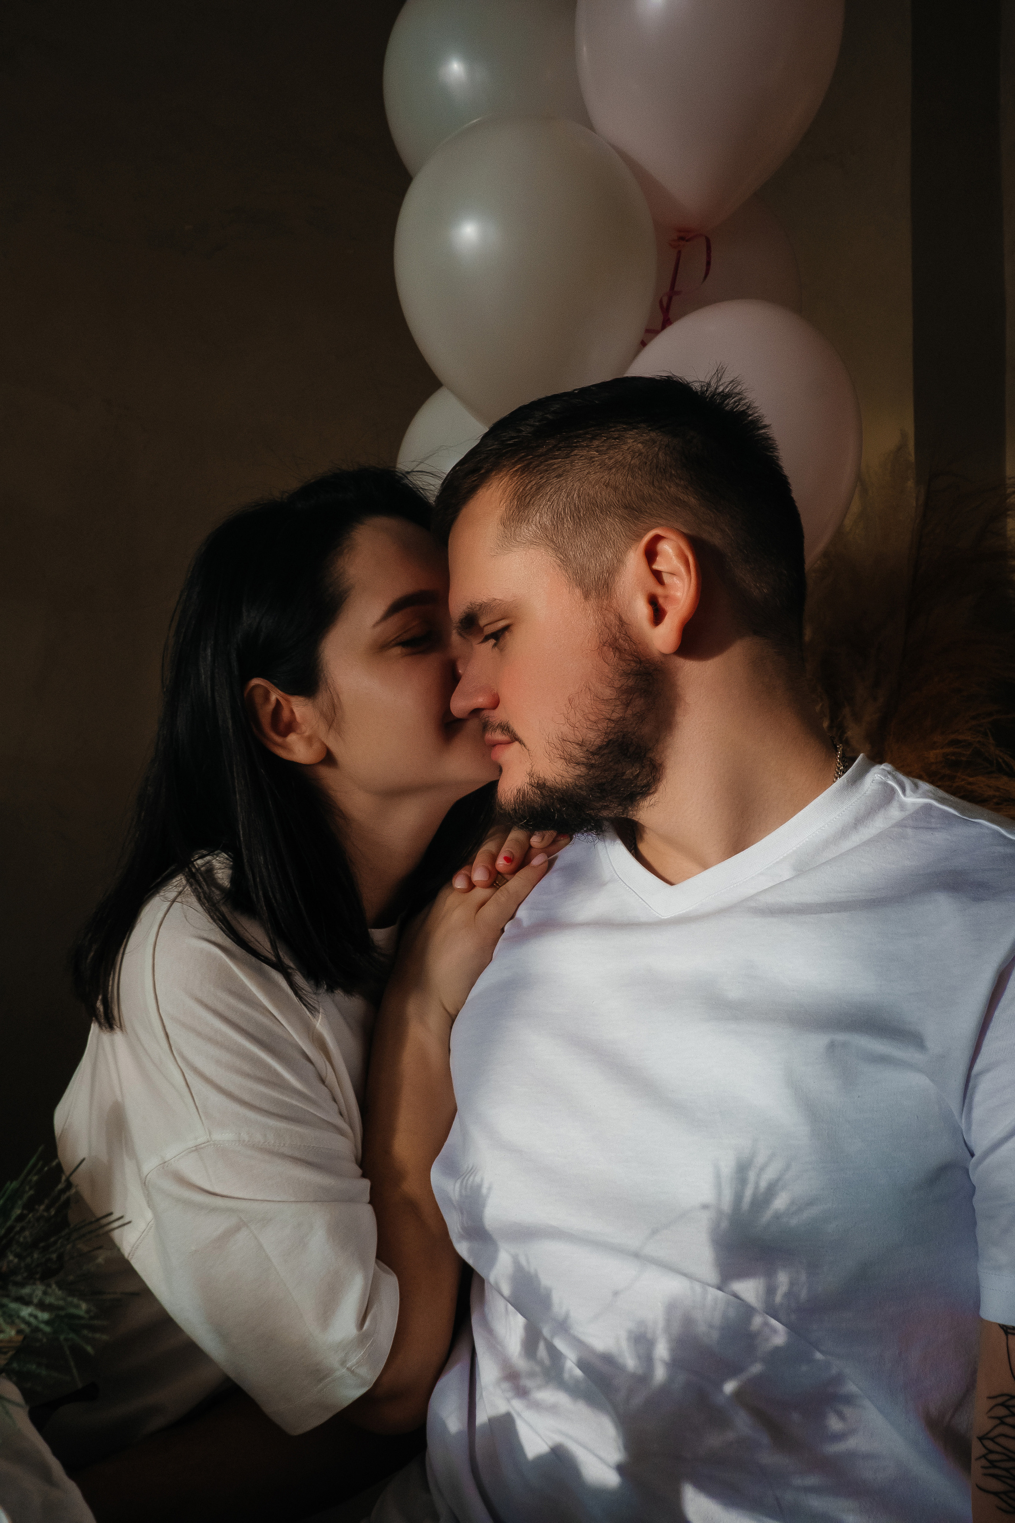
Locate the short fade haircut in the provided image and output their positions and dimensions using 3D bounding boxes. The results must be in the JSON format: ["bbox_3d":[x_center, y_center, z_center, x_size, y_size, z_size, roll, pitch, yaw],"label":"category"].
[{"bbox_3d":[0.067,-0.137,0.870,0.215,0.180,0.170,-13,-1,-17],"label":"short fade haircut"}]

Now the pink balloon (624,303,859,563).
[{"bbox_3d":[0.256,-0.346,1.630,0.270,0.325,0.270,0,-2,0],"label":"pink balloon"}]

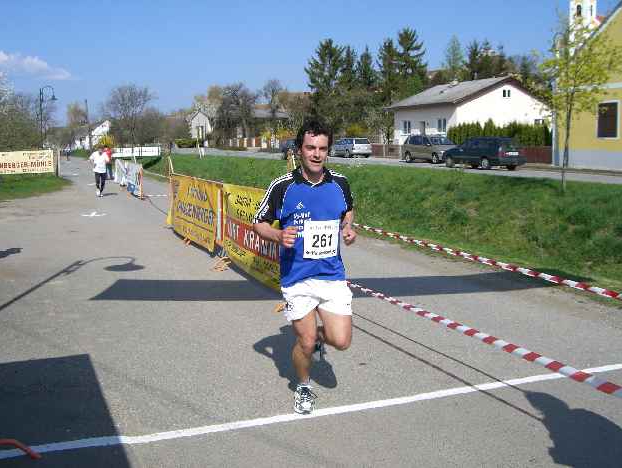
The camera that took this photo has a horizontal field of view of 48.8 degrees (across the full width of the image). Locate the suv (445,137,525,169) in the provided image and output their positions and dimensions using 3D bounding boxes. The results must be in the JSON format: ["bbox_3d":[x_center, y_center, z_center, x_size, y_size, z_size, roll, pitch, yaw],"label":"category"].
[{"bbox_3d":[8.373,-3.861,33.009,1.730,1.490,4.350,-3,7,-25],"label":"suv"}]

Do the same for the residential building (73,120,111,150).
[{"bbox_3d":[-41.300,-18.249,132.773,8.000,5.800,8.000,-3,7,-25],"label":"residential building"}]

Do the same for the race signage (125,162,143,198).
[{"bbox_3d":[-6.125,-1.855,23.708,0.120,1.030,3.681,-3,7,-21],"label":"race signage"}]

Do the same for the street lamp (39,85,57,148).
[{"bbox_3d":[-15.800,-6.244,41.049,1.120,5.280,0.550,-2,7,-18],"label":"street lamp"}]

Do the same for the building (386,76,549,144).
[{"bbox_3d":[12.911,-9.214,54.682,10.500,5.750,9.200,-3,7,-25],"label":"building"}]

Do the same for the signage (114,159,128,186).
[{"bbox_3d":[-8.500,-2.714,30.908,0.120,1.030,4.522,-3,7,-21],"label":"signage"}]

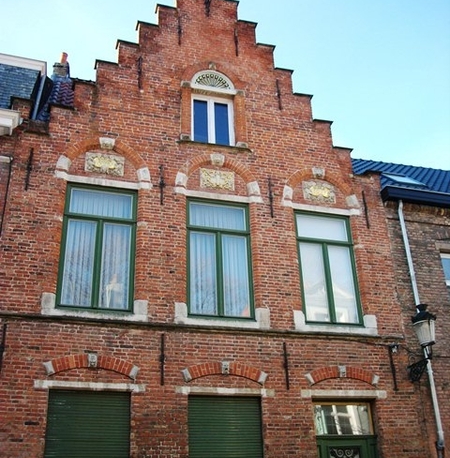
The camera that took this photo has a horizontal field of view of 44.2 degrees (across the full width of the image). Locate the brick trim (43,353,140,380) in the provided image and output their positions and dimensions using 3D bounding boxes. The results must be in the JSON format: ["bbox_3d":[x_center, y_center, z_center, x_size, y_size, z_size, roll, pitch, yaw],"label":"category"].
[{"bbox_3d":[-1.914,1.982,7.988,1.338,0.348,0.120,6,-27,-17],"label":"brick trim"}]

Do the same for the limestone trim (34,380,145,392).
[{"bbox_3d":[-1.899,2.248,7.873,1.539,0.133,0.120,6,-27,-17],"label":"limestone trim"}]

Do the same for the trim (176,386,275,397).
[{"bbox_3d":[0.008,2.481,8.427,1.561,0.128,0.120,6,-27,-17],"label":"trim"}]

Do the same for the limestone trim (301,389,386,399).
[{"bbox_3d":[1.985,2.787,9.336,1.626,0.134,0.130,7,-28,-18],"label":"limestone trim"}]

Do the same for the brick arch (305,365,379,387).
[{"bbox_3d":[1.992,2.521,9.462,1.431,0.369,0.110,7,-28,-18],"label":"brick arch"}]

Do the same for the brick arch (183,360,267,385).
[{"bbox_3d":[-0.003,2.290,8.825,1.433,0.377,0.110,7,-28,-18],"label":"brick arch"}]

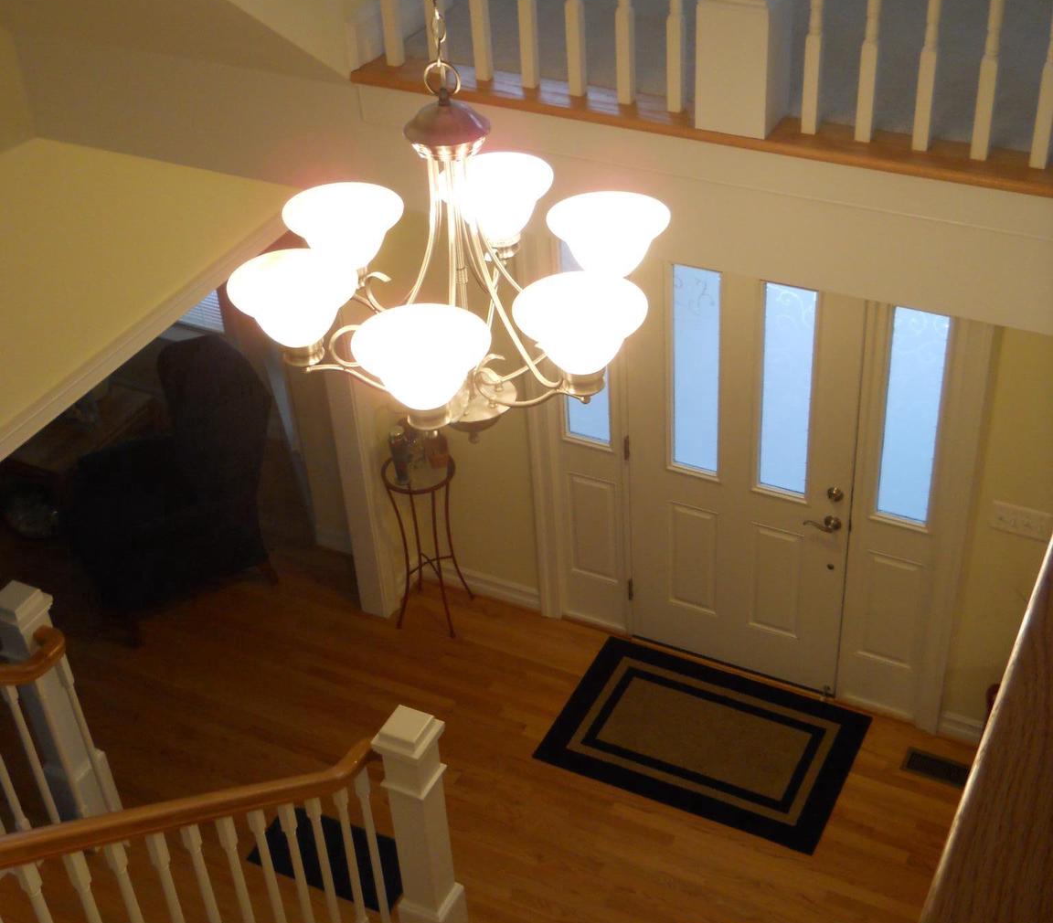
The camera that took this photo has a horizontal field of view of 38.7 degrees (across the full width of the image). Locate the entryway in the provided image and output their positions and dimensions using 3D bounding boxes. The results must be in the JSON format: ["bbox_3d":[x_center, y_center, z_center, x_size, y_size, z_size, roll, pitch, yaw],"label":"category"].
[{"bbox_3d":[0.804,0.033,5.751,1.780,2.140,0.130,15,42,23],"label":"entryway"}]

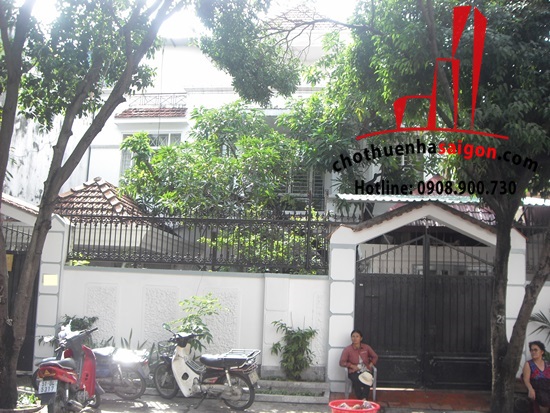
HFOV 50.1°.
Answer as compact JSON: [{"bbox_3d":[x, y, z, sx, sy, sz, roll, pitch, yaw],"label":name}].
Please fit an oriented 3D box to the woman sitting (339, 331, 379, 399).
[{"bbox_3d":[1.363,2.587,9.600,0.580,1.120,0.720,0,-9,12],"label":"woman sitting"}]

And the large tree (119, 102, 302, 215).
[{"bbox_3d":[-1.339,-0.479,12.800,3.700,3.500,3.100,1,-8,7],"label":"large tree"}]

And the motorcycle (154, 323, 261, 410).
[{"bbox_3d":[-1.018,2.402,8.800,1.860,1.080,0.680,-2,-9,25],"label":"motorcycle"}]

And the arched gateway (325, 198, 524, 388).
[{"bbox_3d":[2.628,1.578,10.200,3.250,3.200,0.550,1,-8,7],"label":"arched gateway"}]

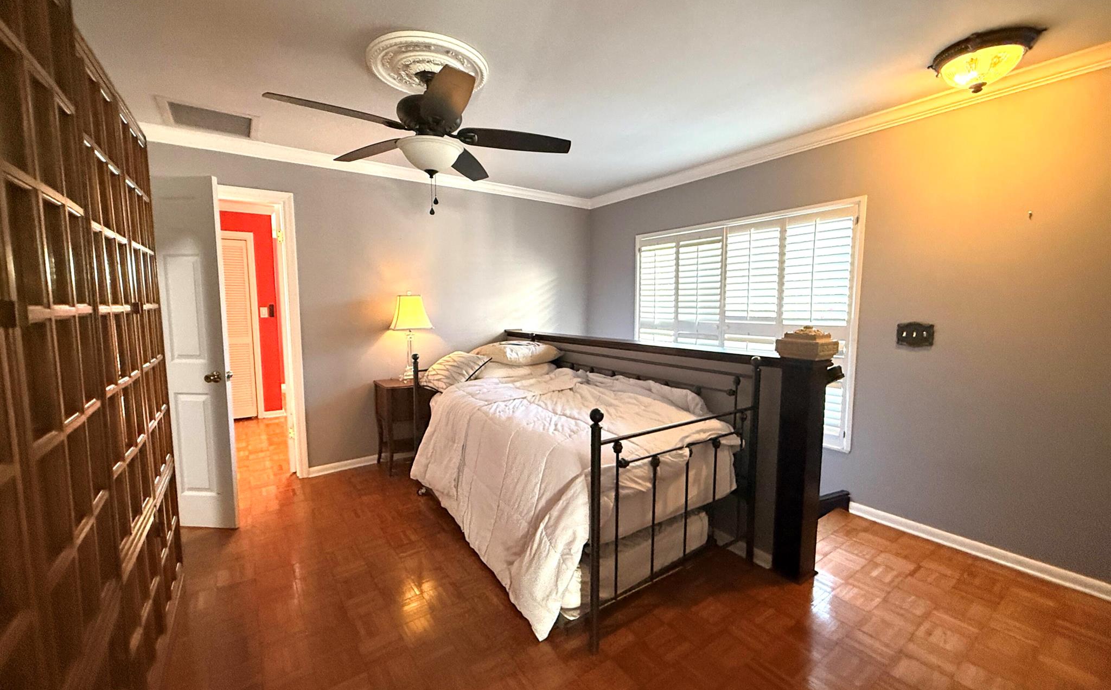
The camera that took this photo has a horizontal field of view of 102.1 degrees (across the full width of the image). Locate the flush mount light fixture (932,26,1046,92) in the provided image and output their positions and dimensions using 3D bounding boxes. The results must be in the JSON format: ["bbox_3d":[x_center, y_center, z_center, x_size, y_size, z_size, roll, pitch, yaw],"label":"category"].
[{"bbox_3d":[1.811,-1.177,1.911,0.360,0.200,0.360,-4,6,-35],"label":"flush mount light fixture"}]

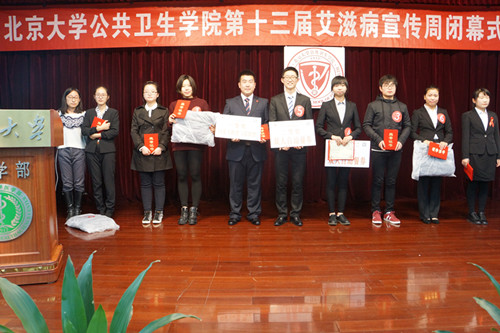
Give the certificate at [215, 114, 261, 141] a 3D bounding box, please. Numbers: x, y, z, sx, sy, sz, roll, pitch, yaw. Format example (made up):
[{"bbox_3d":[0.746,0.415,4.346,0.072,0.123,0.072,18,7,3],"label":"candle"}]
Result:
[{"bbox_3d":[-0.120,-0.414,4.030,0.485,0.280,0.020,5,-17,11],"label":"certificate"}]

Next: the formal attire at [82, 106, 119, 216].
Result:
[{"bbox_3d":[-1.839,-0.059,4.620,0.434,1.362,0.320,-1,4,-11],"label":"formal attire"}]

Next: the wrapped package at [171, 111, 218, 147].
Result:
[{"bbox_3d":[-0.605,-0.405,4.050,0.480,0.360,0.130,4,-4,-3],"label":"wrapped package"}]

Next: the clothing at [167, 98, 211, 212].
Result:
[{"bbox_3d":[-0.694,-0.157,4.280,0.471,1.273,0.340,0,4,-3],"label":"clothing"}]

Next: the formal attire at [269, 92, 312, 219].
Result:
[{"bbox_3d":[0.464,-0.124,4.240,0.496,1.425,0.340,0,4,3],"label":"formal attire"}]

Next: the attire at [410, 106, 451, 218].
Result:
[{"bbox_3d":[2.072,-0.034,4.280,0.455,1.302,0.320,1,4,8],"label":"attire"}]

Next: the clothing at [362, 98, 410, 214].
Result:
[{"bbox_3d":[1.557,-0.131,4.260,0.529,1.329,0.330,1,4,8],"label":"clothing"}]

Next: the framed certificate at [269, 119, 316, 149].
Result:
[{"bbox_3d":[0.460,-0.346,4.000,0.475,0.285,0.020,-4,-2,0],"label":"framed certificate"}]

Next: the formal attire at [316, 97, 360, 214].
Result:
[{"bbox_3d":[1.006,-0.117,4.260,0.516,1.312,0.320,1,4,8],"label":"formal attire"}]

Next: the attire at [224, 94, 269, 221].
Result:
[{"bbox_3d":[-0.037,-0.105,4.270,0.507,1.429,0.350,0,4,0],"label":"attire"}]

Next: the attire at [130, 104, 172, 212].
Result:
[{"bbox_3d":[-1.132,-0.101,4.330,0.477,1.242,0.320,-1,4,-7],"label":"attire"}]

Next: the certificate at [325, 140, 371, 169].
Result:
[{"bbox_3d":[1.053,-0.136,4.050,0.480,0.290,0.020,1,4,0],"label":"certificate"}]

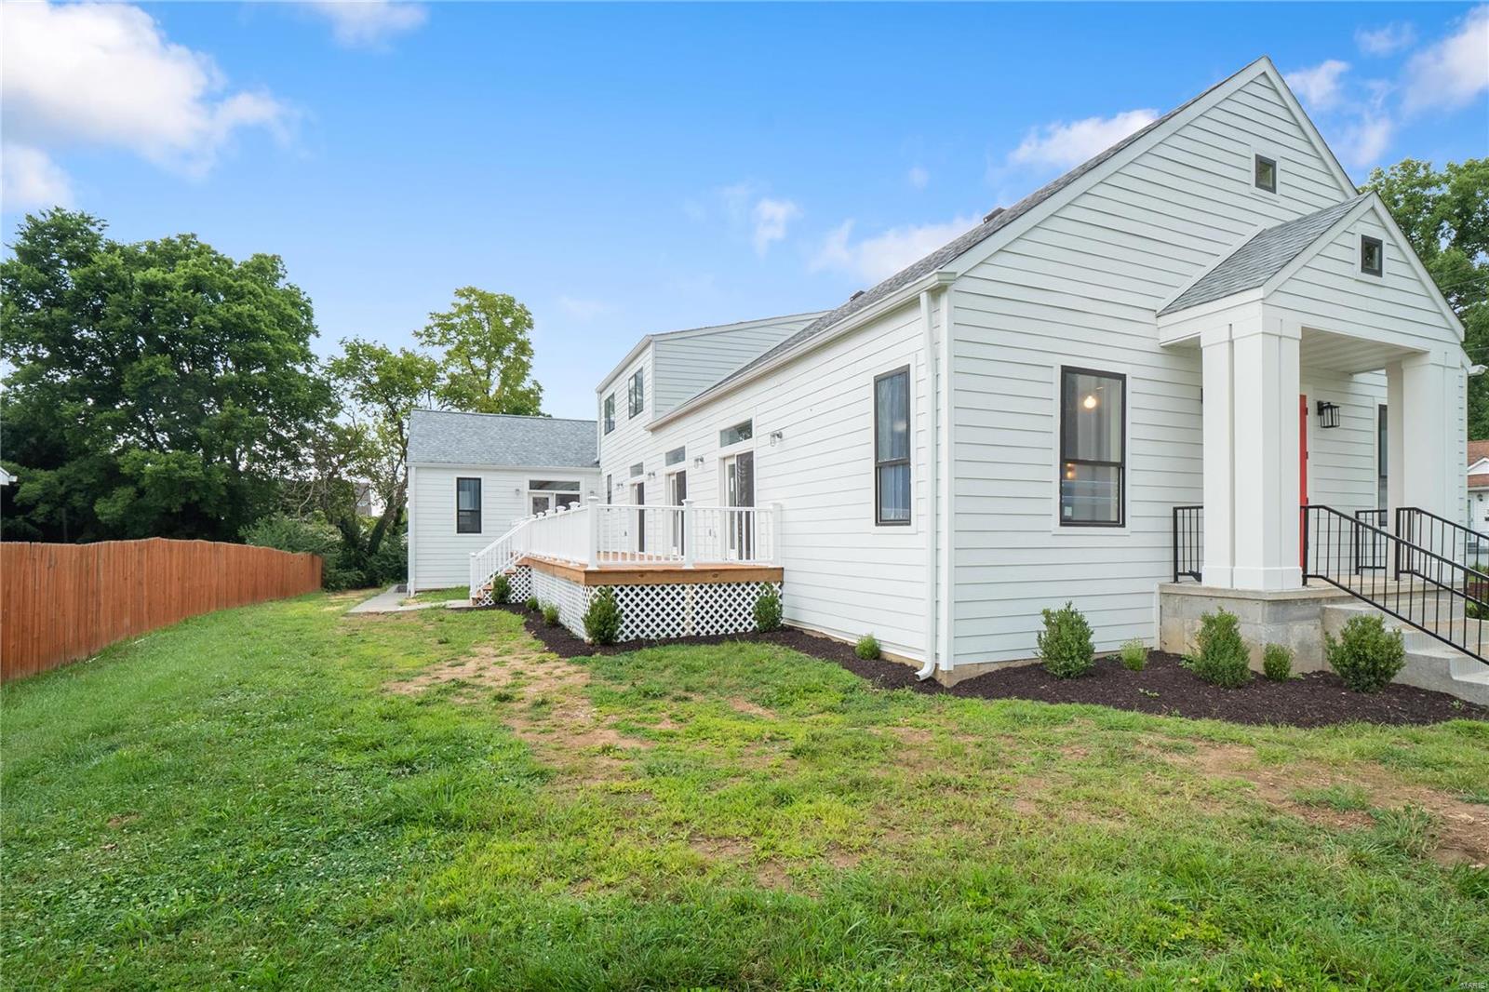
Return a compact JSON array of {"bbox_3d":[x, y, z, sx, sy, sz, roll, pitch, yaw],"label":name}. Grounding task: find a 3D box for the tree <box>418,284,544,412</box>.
[{"bbox_3d":[-12.400,-3.200,31.200,7.000,13.200,7.000,0,-2,0],"label":"tree"}]

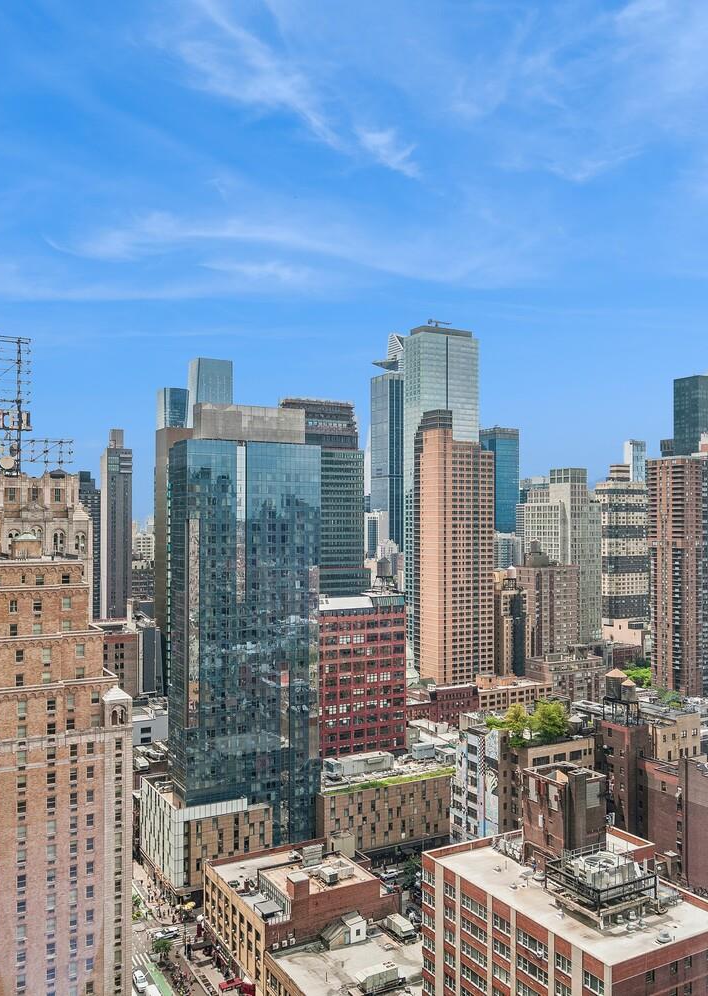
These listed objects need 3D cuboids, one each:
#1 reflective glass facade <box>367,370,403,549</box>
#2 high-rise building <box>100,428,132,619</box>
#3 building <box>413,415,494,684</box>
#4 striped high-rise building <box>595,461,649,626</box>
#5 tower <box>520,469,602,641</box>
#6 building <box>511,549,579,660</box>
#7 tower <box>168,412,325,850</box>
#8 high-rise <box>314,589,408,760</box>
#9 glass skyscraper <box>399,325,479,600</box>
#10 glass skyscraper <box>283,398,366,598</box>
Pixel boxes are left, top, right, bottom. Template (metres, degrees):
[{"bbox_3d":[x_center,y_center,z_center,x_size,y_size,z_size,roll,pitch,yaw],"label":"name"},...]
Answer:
[{"bbox_3d":[68.050,-33.630,1204.960,62.000,305.700,54.000,1,-1,-30],"label":"reflective glass facade"},{"bbox_3d":[-153.290,28.170,509.910,15.000,143.400,22.000,1,-1,-30],"label":"high-rise building"},{"bbox_3d":[44.800,28.700,360.990,34.000,136.000,22.700,0,-1,-29],"label":"building"},{"bbox_3d":[171.160,41.860,514.970,36.000,123.600,20.000,1,-1,-30],"label":"striped high-rise building"},{"bbox_3d":[129.180,42.960,489.390,27.000,120.200,40.000,1,-1,-30],"label":"tower"},{"bbox_3d":[93.310,61.980,385.560,27.800,72.100,20.600,0,-1,-29],"label":"building"},{"bbox_3d":[-29.600,35.720,211.920,37.000,116.900,17.000,1,-1,-30],"label":"tower"},{"bbox_3d":[-4.790,63.040,262.180,33.000,64.400,28.000,1,-1,-30],"label":"high-rise"},{"bbox_3d":[45.240,3.810,422.410,35.000,187.500,23.700,0,-1,-29],"label":"glass skyscraper"},{"bbox_3d":[-29.060,25.360,430.780,52.000,148.400,42.000,1,-1,-30],"label":"glass skyscraper"}]

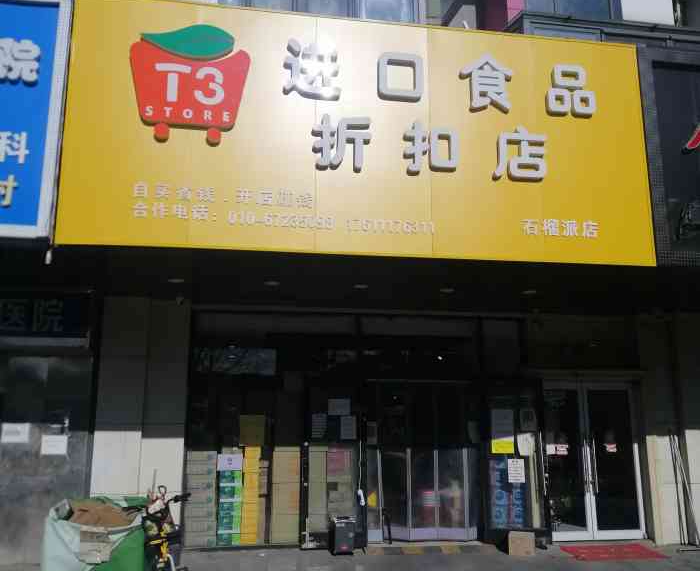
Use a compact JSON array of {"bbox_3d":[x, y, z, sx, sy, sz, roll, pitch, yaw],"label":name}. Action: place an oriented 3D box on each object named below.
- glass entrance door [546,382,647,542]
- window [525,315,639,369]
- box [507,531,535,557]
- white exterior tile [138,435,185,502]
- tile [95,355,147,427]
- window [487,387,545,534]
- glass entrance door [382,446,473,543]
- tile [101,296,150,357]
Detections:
[{"bbox_3d":[3.675,2.654,10.686,1.527,2.327,0.100,2,-12,-8],"label":"glass entrance door"},{"bbox_3d":[3.595,0.895,10.919,1.883,0.835,0.100,2,-12,-8],"label":"window"},{"bbox_3d":[2.295,3.539,9.623,0.350,0.270,0.300,2,-12,-9],"label":"box"},{"bbox_3d":[-2.441,2.344,9.124,0.562,0.843,0.050,2,-12,-9],"label":"white exterior tile"},{"bbox_3d":[-3.021,1.396,9.233,0.627,0.930,0.050,2,-12,-9],"label":"tile"},{"bbox_3d":[2.446,2.579,10.429,0.868,2.099,0.100,2,-12,-8],"label":"window"},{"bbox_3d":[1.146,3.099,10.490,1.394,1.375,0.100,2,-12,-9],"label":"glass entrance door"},{"bbox_3d":[-3.066,0.580,9.633,0.606,0.829,0.080,2,-12,-8],"label":"tile"}]

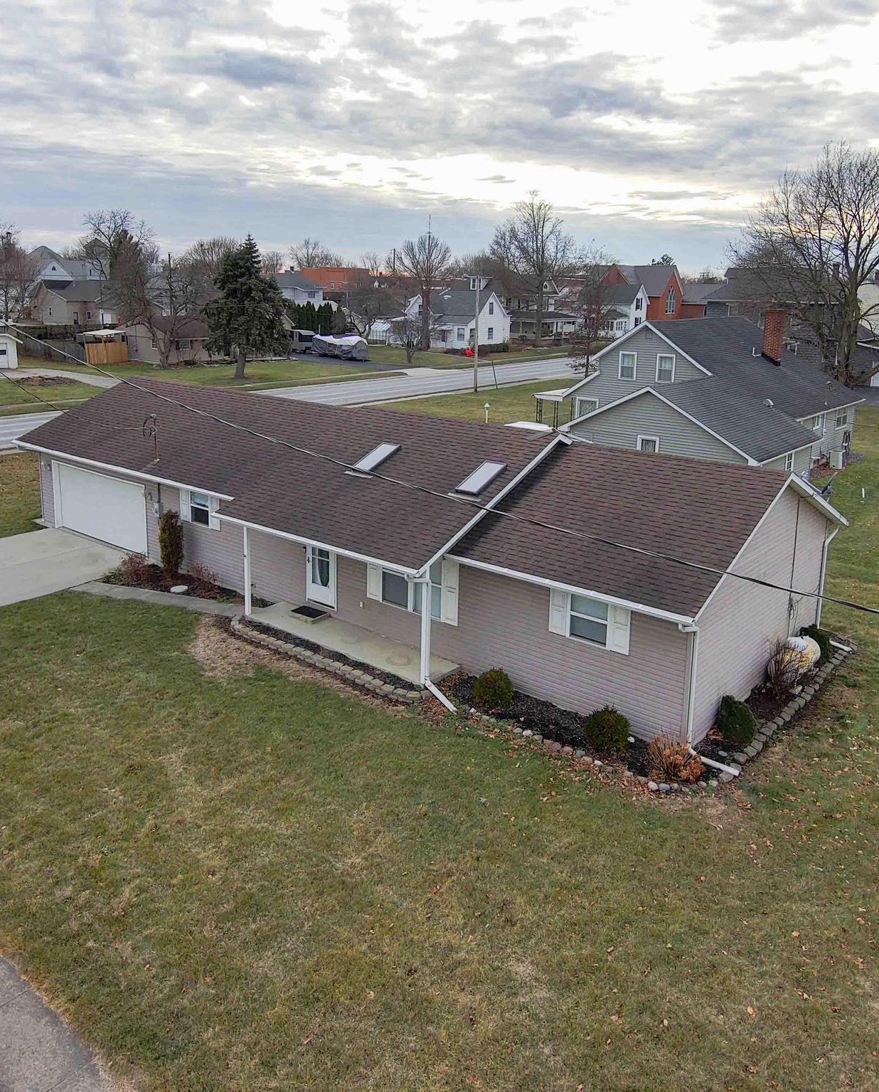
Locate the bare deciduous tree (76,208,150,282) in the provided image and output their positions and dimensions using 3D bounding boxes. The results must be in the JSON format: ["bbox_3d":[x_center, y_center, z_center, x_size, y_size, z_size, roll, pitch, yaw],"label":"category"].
[{"bbox_3d":[-42.361,-36.388,116.789,8.800,15.300,8.800,1,16,0],"label":"bare deciduous tree"}]

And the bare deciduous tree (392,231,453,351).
[{"bbox_3d":[-2.134,-32.785,114.413,7.400,15.200,7.400,1,16,0],"label":"bare deciduous tree"}]

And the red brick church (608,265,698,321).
[{"bbox_3d":[33.222,-42.928,153.676,15.500,11.200,16.500,13,21,37],"label":"red brick church"}]

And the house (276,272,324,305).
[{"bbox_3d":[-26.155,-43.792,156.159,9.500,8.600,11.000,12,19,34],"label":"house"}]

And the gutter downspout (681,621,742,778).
[{"bbox_3d":[4.704,2.706,15.207,0.420,2.380,1.220,-11,20,-36],"label":"gutter downspout"}]

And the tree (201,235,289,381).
[{"bbox_3d":[-16.166,-19.661,73.228,7.300,11.600,7.300,-2,17,-12],"label":"tree"}]

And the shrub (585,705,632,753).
[{"bbox_3d":[3.028,3.268,15.940,0.860,0.820,0.860,5,17,12],"label":"shrub"}]

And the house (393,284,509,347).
[{"bbox_3d":[2.321,-31.804,123.135,12.800,7.300,9.000,14,21,38],"label":"house"}]

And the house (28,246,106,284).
[{"bbox_3d":[-62.704,-42.912,146.801,12.500,12.600,13.500,14,21,38],"label":"house"}]

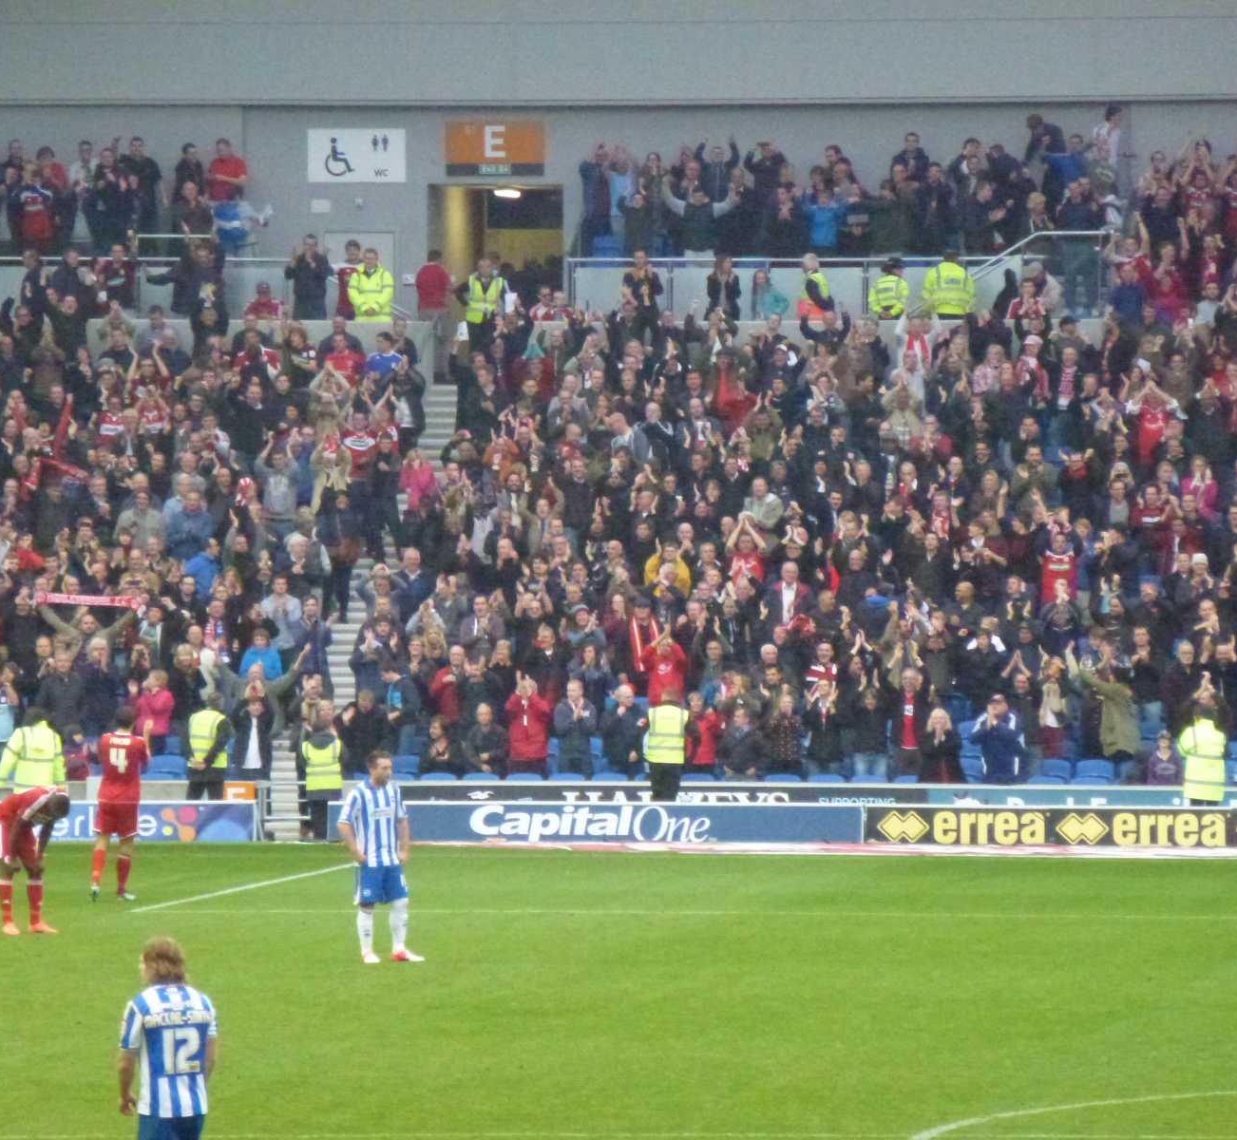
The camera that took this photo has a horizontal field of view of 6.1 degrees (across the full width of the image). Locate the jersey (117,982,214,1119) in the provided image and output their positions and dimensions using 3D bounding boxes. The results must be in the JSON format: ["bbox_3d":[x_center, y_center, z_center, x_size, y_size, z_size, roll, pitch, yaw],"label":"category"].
[{"bbox_3d":[-2.362,2.524,61.300,0.490,0.700,0.320,0,1,-18],"label":"jersey"}]

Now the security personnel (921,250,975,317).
[{"bbox_3d":[4.176,-3.193,148.000,0.640,1.740,0.380,0,1,-10],"label":"security personnel"}]

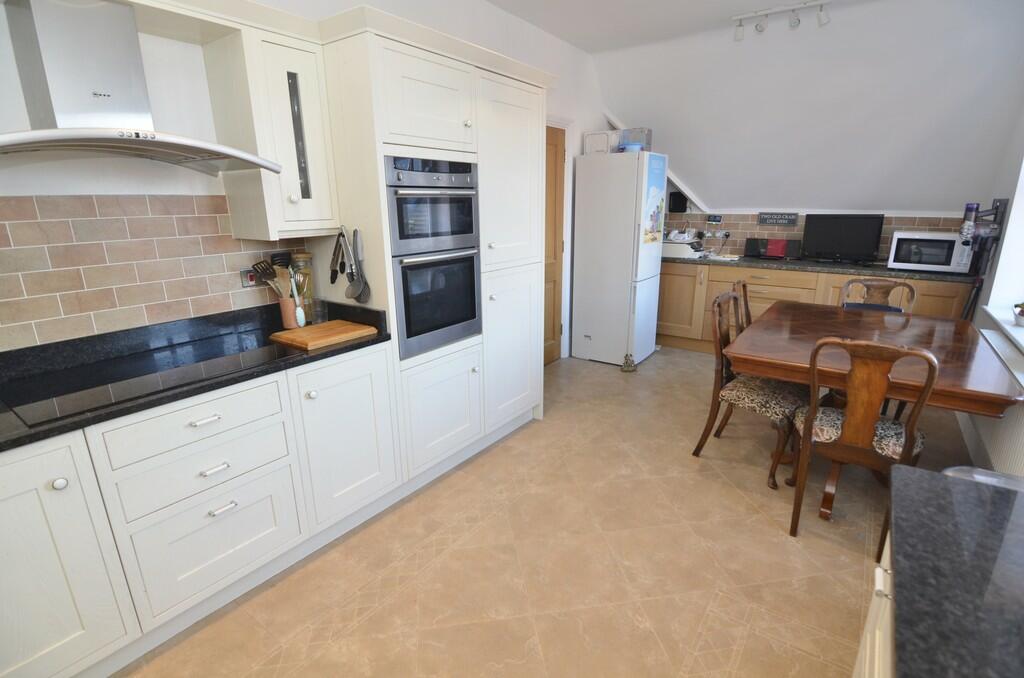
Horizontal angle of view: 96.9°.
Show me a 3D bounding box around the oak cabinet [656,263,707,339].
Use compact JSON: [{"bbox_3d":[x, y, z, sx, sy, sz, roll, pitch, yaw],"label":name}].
[{"bbox_3d":[1.855,-0.459,4.871,0.560,0.743,0.540,12,21,37],"label":"oak cabinet"}]

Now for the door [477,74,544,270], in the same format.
[{"bbox_3d":[0.011,-0.928,2.639,0.030,1.016,0.586,12,20,37],"label":"door"}]

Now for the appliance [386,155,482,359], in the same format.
[{"bbox_3d":[-0.527,-0.437,2.374,0.530,0.905,0.578,12,20,37],"label":"appliance"}]

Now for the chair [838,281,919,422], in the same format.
[{"bbox_3d":[2.392,0.105,3.073,0.500,0.960,0.540,12,20,37],"label":"chair"}]

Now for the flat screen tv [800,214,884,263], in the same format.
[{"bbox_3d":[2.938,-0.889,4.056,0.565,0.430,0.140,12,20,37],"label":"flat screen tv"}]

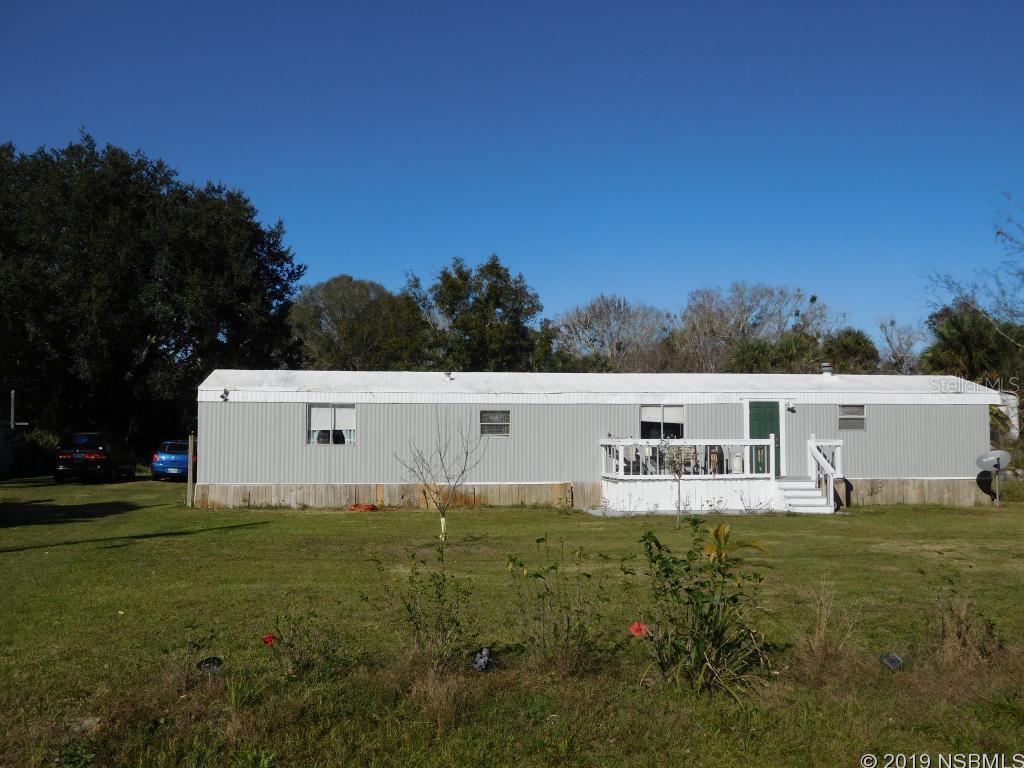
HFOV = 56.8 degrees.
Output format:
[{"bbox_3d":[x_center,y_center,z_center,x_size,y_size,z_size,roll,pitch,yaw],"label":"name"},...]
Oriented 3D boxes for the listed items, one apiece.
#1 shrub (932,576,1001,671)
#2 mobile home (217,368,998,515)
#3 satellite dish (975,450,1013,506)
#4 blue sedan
[{"bbox_3d":[3.294,1.721,6.861,0.493,0.615,0.468,0,-4,0],"label":"shrub"},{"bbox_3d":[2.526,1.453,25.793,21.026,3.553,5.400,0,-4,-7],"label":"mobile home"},{"bbox_3d":[12.594,2.451,24.696,0.880,1.481,0.720,-3,-4,37],"label":"satellite dish"},{"bbox_3d":[-12.442,2.953,36.365,1.720,1.440,4.400,0,-4,-7],"label":"blue sedan"}]

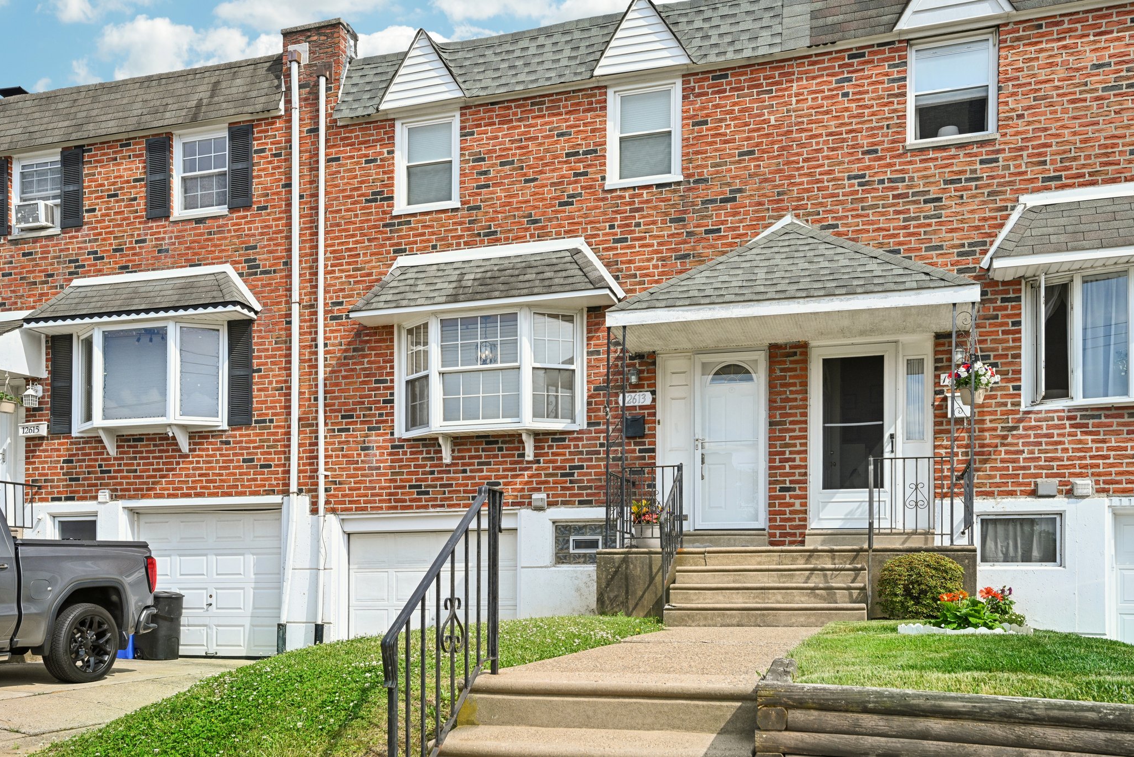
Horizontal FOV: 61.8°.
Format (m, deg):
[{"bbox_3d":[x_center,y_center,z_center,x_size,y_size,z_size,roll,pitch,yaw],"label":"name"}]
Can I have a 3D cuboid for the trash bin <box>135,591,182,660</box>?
[{"bbox_3d":[-5.410,3.291,12.600,0.600,0.900,0.560,-1,-4,23],"label":"trash bin"}]

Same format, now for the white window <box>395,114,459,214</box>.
[{"bbox_3d":[-1.804,-2.759,12.162,0.942,1.232,0.100,-2,-3,17],"label":"white window"}]

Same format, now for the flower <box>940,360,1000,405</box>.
[{"bbox_3d":[3.943,0.043,9.200,0.520,0.420,0.450,-1,-4,15],"label":"flower"}]

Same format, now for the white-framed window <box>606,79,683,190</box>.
[{"bbox_3d":[0.900,-2.847,11.038,0.900,1.190,0.120,-1,-4,16],"label":"white-framed window"}]

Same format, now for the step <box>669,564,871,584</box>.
[{"bbox_3d":[1.992,1.929,9.321,1.828,0.190,0.300,-3,-10,16],"label":"step"}]

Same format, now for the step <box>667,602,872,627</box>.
[{"bbox_3d":[1.819,2.159,8.640,1.790,0.210,0.310,-1,-4,15],"label":"step"}]

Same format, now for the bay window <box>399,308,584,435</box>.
[{"bbox_3d":[-0.946,-0.070,11.398,2.300,1.420,0.420,-1,-4,16],"label":"bay window"}]

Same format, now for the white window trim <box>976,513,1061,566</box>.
[{"bbox_3d":[4.806,1.727,10.077,0.824,0.565,0.100,-2,-3,17],"label":"white window trim"}]

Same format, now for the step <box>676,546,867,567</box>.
[{"bbox_3d":[2.074,1.828,9.665,1.874,0.200,0.310,-2,-3,17],"label":"step"}]

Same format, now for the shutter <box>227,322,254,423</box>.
[{"bbox_3d":[-4.436,-0.077,12.828,0.387,1.422,0.045,-2,-3,17],"label":"shutter"}]

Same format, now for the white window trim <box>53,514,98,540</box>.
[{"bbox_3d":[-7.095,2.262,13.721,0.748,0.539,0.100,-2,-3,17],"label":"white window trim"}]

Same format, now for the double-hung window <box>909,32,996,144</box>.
[{"bbox_3d":[4.205,-3.151,10.355,0.928,1.153,0.100,-2,-3,17],"label":"double-hung window"}]

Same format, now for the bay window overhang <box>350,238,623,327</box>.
[{"bbox_3d":[-1.010,-1.243,11.565,3.454,0.831,0.470,-2,-3,17],"label":"bay window overhang"}]

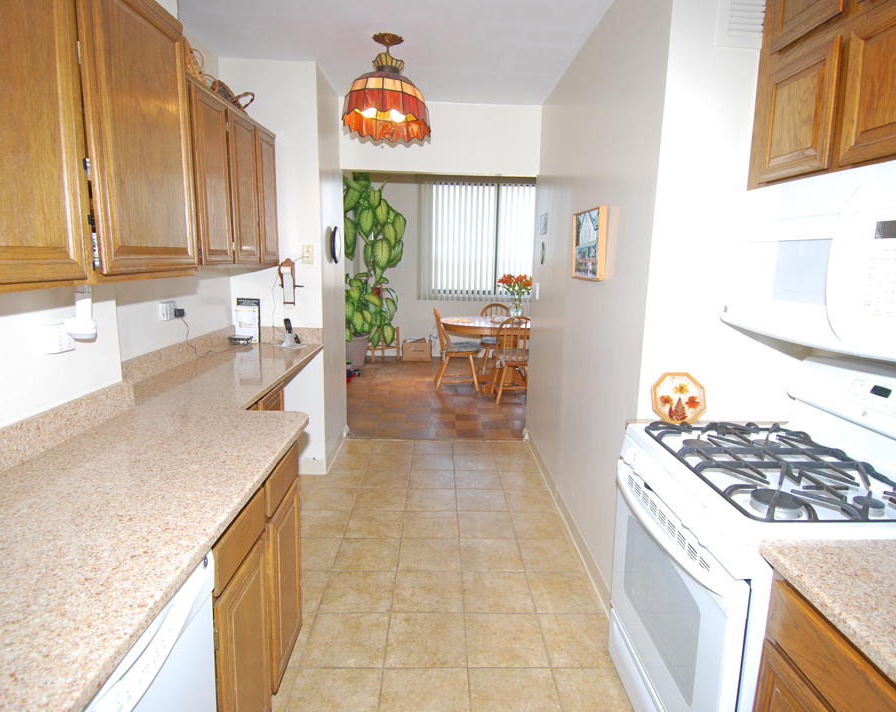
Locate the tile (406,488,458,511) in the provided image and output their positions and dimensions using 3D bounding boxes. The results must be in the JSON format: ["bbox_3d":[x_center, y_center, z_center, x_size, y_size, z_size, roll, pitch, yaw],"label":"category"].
[{"bbox_3d":[-0.100,0.886,3.258,0.303,0.010,0.300,1,11,-1],"label":"tile"}]

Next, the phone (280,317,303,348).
[{"bbox_3d":[-0.993,-0.148,3.382,0.110,0.180,0.105,-8,13,-40],"label":"phone"}]

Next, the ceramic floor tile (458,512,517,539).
[{"bbox_3d":[0.209,0.953,3.009,0.305,0.010,0.305,0,10,-1],"label":"ceramic floor tile"}]

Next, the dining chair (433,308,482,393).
[{"bbox_3d":[0.119,-0.089,6.145,0.540,0.925,0.450,0,10,-6],"label":"dining chair"}]

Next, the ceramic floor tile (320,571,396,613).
[{"bbox_3d":[-0.393,1.053,2.374,0.301,0.010,0.296,1,11,-1],"label":"ceramic floor tile"}]

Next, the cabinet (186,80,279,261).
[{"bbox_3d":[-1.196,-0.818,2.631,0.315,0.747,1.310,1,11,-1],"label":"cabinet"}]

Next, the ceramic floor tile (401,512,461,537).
[{"bbox_3d":[-0.096,0.942,2.964,0.303,0.010,0.300,1,11,-1],"label":"ceramic floor tile"}]

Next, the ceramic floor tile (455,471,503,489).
[{"bbox_3d":[0.203,0.834,3.559,0.301,0.010,0.296,1,11,-1],"label":"ceramic floor tile"}]

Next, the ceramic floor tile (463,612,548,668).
[{"bbox_3d":[0.225,1.115,2.091,0.301,0.010,0.296,1,11,-1],"label":"ceramic floor tile"}]

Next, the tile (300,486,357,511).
[{"bbox_3d":[-0.712,0.882,3.250,0.301,0.010,0.296,1,11,-1],"label":"tile"}]

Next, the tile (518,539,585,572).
[{"bbox_3d":[0.522,1.010,2.711,0.305,0.010,0.305,0,10,-1],"label":"tile"}]

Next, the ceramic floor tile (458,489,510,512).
[{"bbox_3d":[0.206,0.889,3.263,0.303,0.010,0.300,1,11,-1],"label":"ceramic floor tile"}]

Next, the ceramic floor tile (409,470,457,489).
[{"bbox_3d":[-0.109,0.840,3.611,0.305,0.010,0.305,0,10,-1],"label":"ceramic floor tile"}]

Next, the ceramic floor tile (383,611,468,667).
[{"bbox_3d":[-0.085,1.115,2.093,0.305,0.010,0.305,0,10,-1],"label":"ceramic floor tile"}]

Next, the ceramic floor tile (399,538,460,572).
[{"bbox_3d":[-0.091,1.000,2.673,0.301,0.010,0.296,1,11,-1],"label":"ceramic floor tile"}]

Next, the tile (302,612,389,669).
[{"bbox_3d":[-0.388,1.107,2.076,0.303,0.010,0.300,1,11,-1],"label":"tile"}]

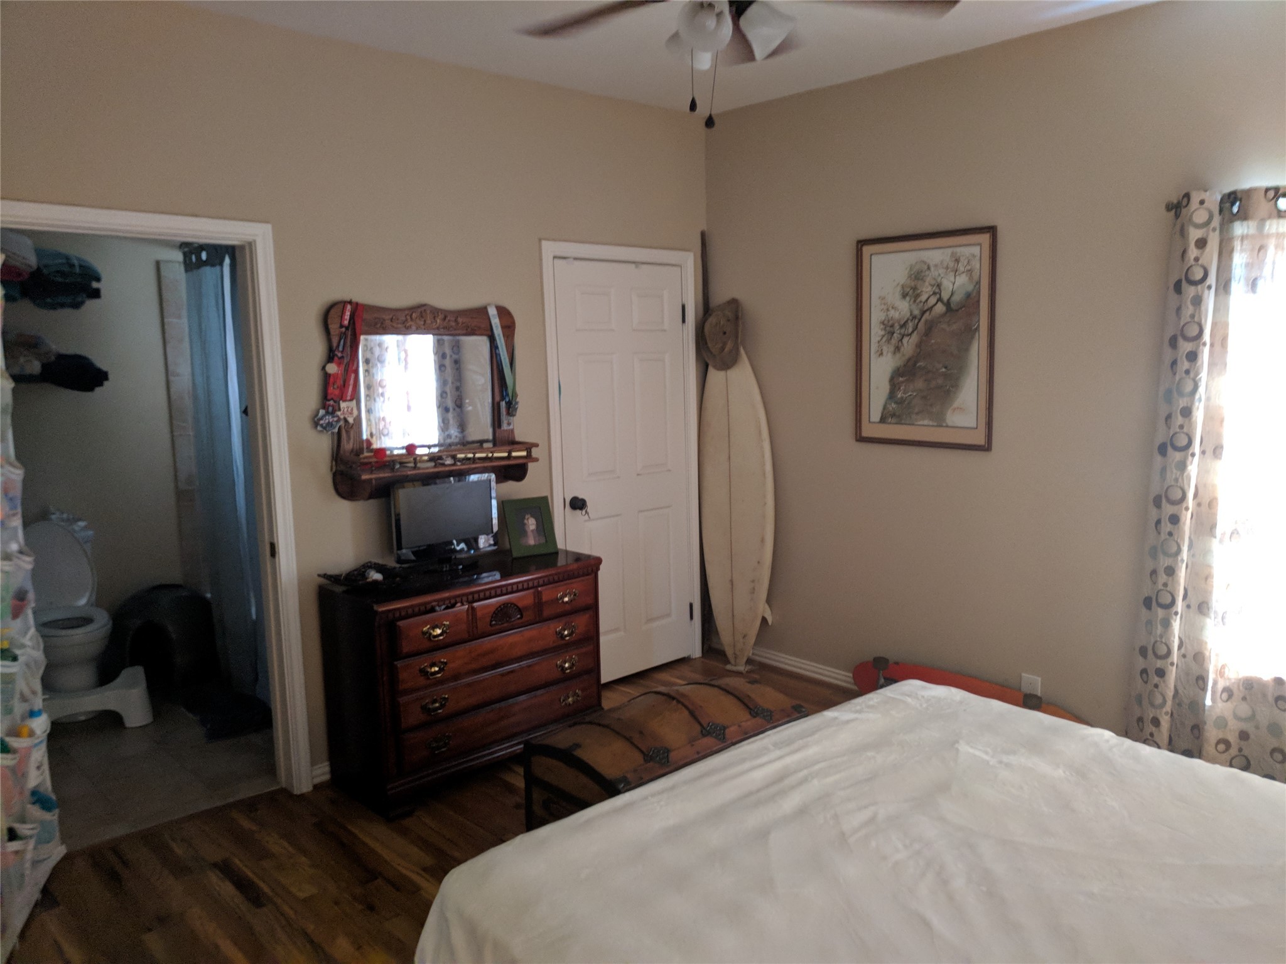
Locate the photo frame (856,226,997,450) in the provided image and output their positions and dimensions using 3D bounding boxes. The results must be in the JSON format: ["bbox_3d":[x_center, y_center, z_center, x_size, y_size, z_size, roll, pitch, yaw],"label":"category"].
[{"bbox_3d":[1.198,-0.602,4.132,0.030,0.897,0.665,-8,10,-42],"label":"photo frame"}]

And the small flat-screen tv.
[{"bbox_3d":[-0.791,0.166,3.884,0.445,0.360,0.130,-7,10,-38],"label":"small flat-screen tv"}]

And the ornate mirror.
[{"bbox_3d":[-0.804,-0.333,3.875,0.875,0.760,0.170,-8,10,-42],"label":"ornate mirror"}]

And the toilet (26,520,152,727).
[{"bbox_3d":[-2.707,0.661,4.520,0.470,0.870,0.780,-8,10,-42],"label":"toilet"}]

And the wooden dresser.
[{"bbox_3d":[-0.694,0.748,3.891,1.030,0.787,0.470,-8,10,-42],"label":"wooden dresser"}]

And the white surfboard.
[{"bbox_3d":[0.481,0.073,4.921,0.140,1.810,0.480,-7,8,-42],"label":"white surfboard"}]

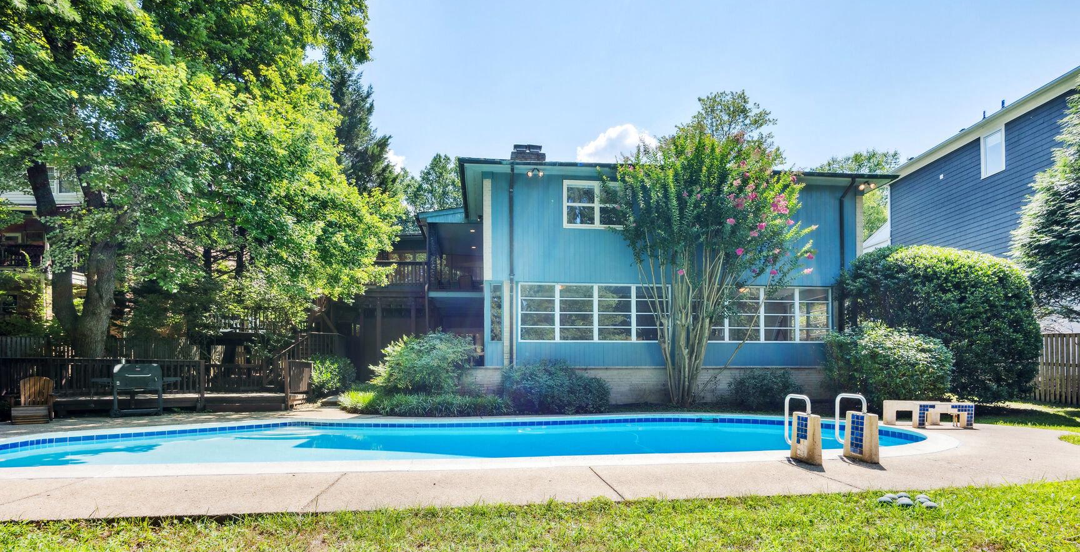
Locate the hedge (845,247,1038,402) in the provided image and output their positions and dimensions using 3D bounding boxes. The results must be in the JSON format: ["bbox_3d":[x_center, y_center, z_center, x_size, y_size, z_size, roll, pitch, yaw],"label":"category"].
[{"bbox_3d":[11.456,1.355,12.900,4.900,4.400,3.400,1,-6,-6],"label":"hedge"}]

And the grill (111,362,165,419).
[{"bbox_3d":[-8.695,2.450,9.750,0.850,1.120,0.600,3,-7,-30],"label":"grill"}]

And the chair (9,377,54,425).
[{"bbox_3d":[-9.878,2.410,8.800,0.740,0.880,0.850,4,-7,-31],"label":"chair"}]

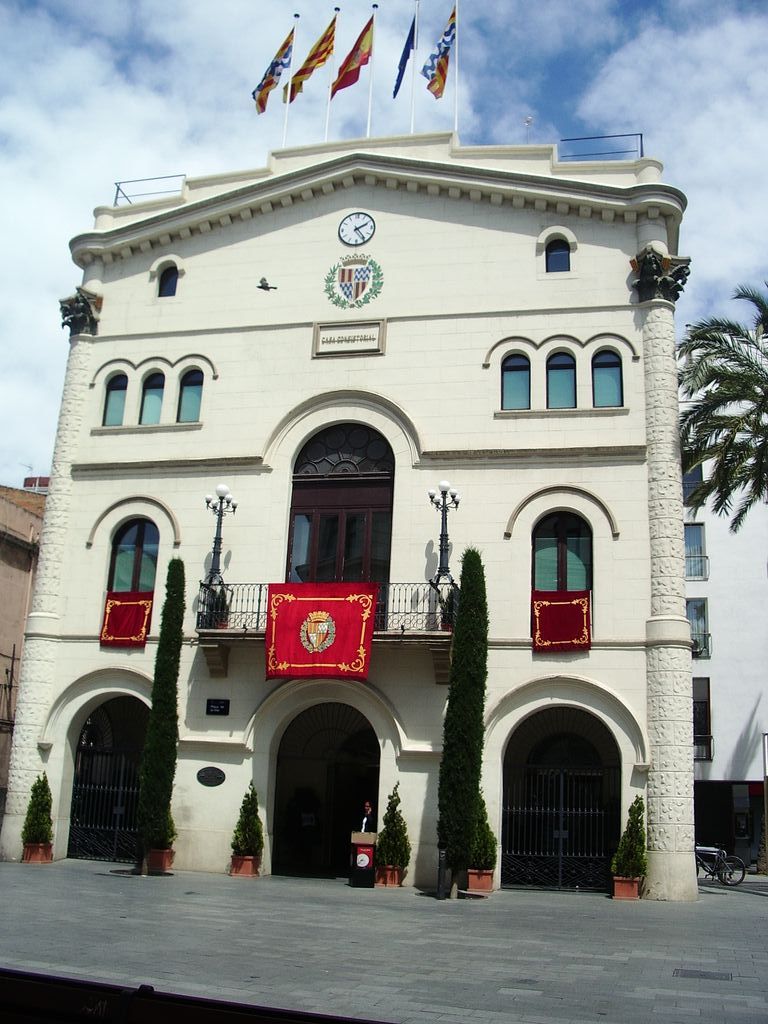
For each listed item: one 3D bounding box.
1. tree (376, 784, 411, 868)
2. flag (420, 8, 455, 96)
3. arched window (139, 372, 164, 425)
[{"bbox_3d":[0.197,6.688,22.039,0.791,1.803,0.780,2,-13,0],"label":"tree"},{"bbox_3d":[1.435,-12.452,28.092,1.050,2.622,0.450,-1,-15,13],"label":"flag"},{"bbox_3d":[-6.437,-3.129,28.666,0.759,1.519,0.203,-1,-17,13],"label":"arched window"}]

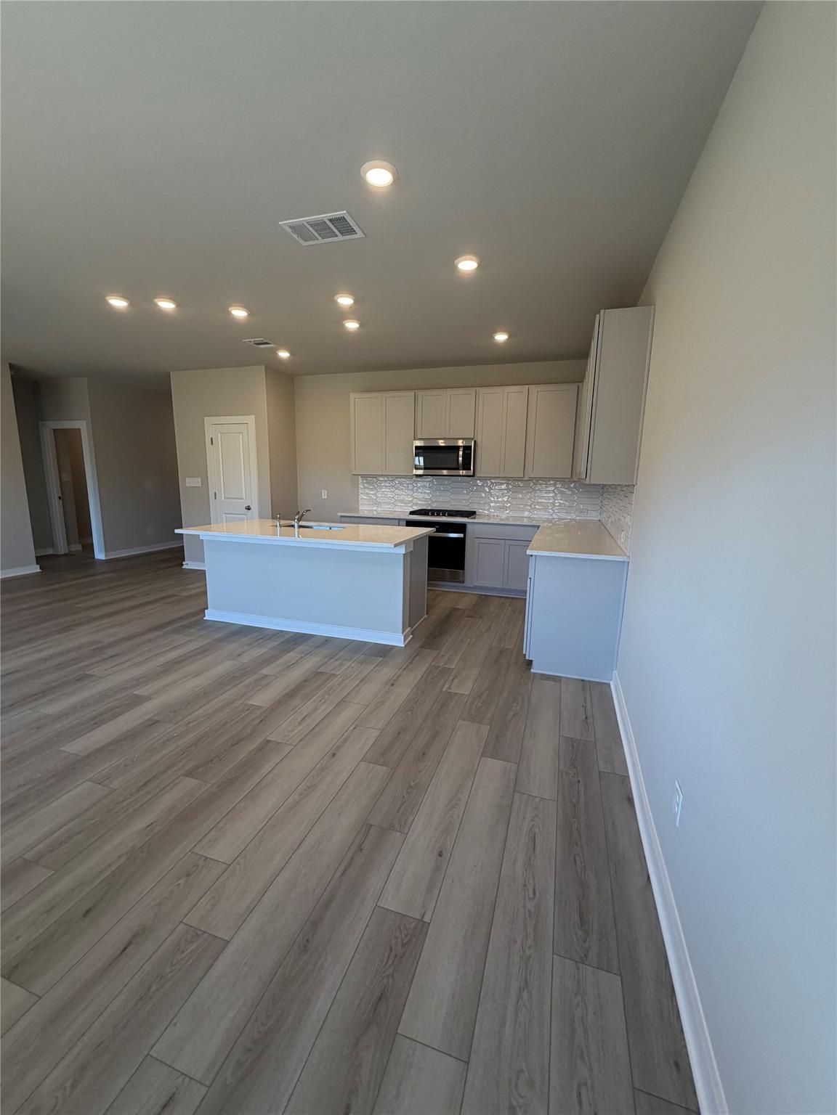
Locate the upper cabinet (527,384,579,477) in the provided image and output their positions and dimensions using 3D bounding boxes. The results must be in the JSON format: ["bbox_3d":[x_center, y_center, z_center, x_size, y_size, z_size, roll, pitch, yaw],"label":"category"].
[{"bbox_3d":[1.557,-1.442,5.281,0.542,1.051,0.320,4,11,17],"label":"upper cabinet"}]

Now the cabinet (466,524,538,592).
[{"bbox_3d":[1.049,-0.030,5.534,0.805,0.815,0.628,4,11,17],"label":"cabinet"}]

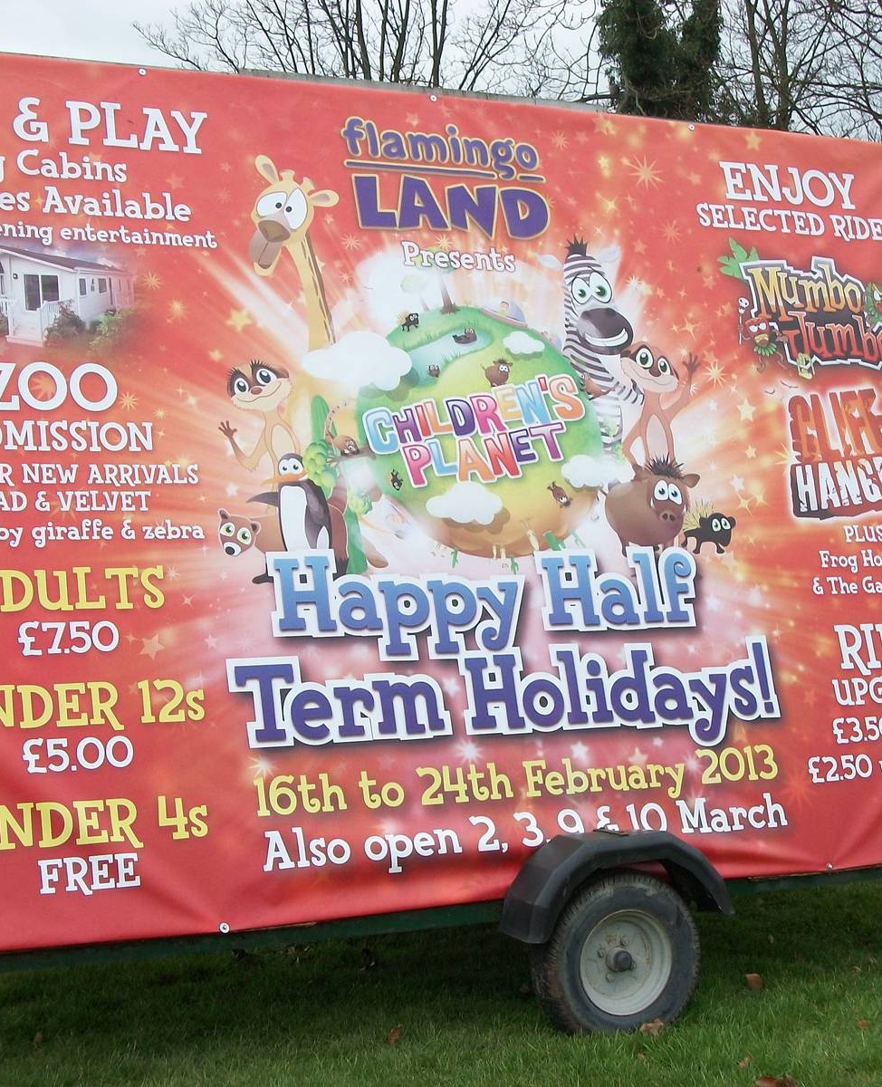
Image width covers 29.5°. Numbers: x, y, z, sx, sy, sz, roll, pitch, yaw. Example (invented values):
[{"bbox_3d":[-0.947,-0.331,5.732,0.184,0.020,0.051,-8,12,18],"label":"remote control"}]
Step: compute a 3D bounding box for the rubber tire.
[{"bbox_3d":[0.602,1.417,5.724,0.580,0.580,0.163,0,0,-23],"label":"rubber tire"}]

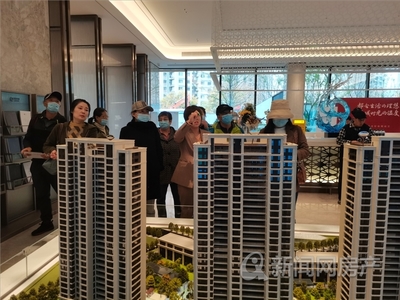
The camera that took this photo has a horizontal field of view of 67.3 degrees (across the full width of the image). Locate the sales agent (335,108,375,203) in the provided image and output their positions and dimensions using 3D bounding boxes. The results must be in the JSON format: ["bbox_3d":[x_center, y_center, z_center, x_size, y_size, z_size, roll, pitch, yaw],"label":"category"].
[{"bbox_3d":[2.640,0.106,5.016,0.550,1.602,0.400,2,6,13],"label":"sales agent"}]

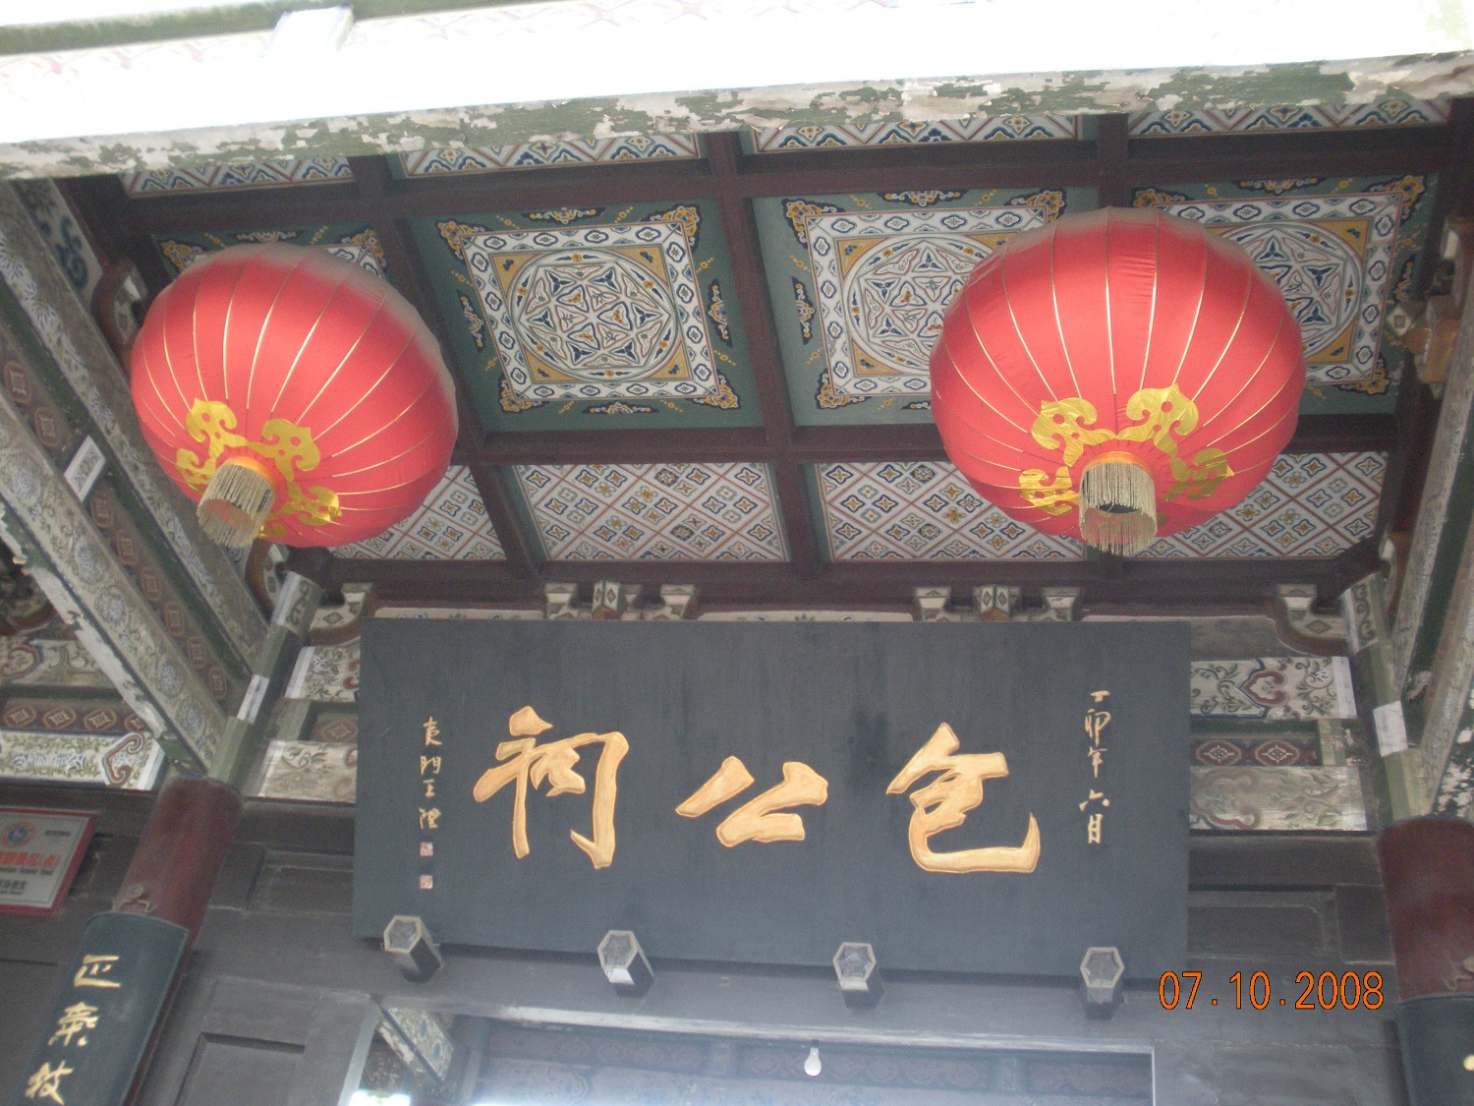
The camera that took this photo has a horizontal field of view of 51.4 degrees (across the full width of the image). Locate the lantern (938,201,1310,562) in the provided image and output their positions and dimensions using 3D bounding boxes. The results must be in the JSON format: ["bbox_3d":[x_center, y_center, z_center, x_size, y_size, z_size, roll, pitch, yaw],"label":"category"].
[{"bbox_3d":[0.959,-0.386,3.906,0.946,0.874,0.946,0,-39,12],"label":"lantern"}]

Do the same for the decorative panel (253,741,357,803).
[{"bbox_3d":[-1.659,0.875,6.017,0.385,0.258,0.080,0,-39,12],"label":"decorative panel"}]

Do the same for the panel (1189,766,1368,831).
[{"bbox_3d":[1.845,0.860,5.258,0.556,0.250,0.080,0,-39,12],"label":"panel"}]

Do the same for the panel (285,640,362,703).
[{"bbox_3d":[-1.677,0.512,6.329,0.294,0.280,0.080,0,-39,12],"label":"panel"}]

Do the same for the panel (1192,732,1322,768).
[{"bbox_3d":[1.815,0.713,5.381,0.421,0.124,0.060,0,-39,12],"label":"panel"}]

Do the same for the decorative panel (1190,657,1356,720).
[{"bbox_3d":[1.927,0.508,5.545,0.549,0.257,0.080,0,-39,12],"label":"decorative panel"}]

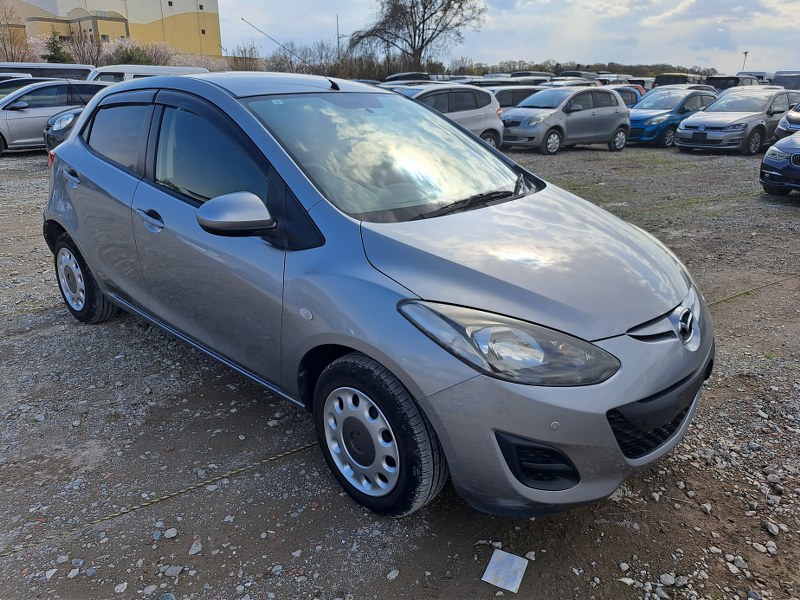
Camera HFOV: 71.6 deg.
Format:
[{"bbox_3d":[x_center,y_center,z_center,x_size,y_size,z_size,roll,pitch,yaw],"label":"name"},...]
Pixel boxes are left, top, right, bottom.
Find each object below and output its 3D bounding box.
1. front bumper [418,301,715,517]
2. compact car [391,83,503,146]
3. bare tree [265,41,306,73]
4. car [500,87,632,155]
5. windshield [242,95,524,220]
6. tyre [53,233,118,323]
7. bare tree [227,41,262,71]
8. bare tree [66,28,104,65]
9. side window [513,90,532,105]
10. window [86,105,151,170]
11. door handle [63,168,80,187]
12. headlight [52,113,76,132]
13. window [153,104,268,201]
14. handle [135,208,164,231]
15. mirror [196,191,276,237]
[{"bbox_3d":[0.797,0.257,2.041,0.500,0.560,1.680,18,27,38],"label":"front bumper"},{"bbox_3d":[0.478,-3.869,12.072,3.900,1.525,1.695,-15,26,-36],"label":"compact car"},{"bbox_3d":[-9.247,-18.602,45.492,3.440,4.870,3.440,-3,21,-10],"label":"bare tree"},{"bbox_3d":[4.111,-4.567,14.063,3.750,1.520,1.695,-12,24,-31],"label":"car"},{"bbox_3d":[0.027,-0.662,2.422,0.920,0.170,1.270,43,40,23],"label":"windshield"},{"bbox_3d":[-1.962,-0.149,3.467,0.585,0.585,0.190,18,27,37],"label":"tyre"},{"bbox_3d":[-12.368,-18.353,44.846,2.910,4.770,2.910,-4,22,-14],"label":"bare tree"},{"bbox_3d":[-20.512,-15.460,36.962,2.800,4.750,2.800,-10,23,-26],"label":"bare tree"},{"bbox_3d":[3.596,-5.811,15.958,0.750,0.440,0.070,-5,22,-16],"label":"side window"},{"bbox_3d":[-1.363,-0.816,2.676,0.630,0.320,0.070,18,11,38],"label":"window"},{"bbox_3d":[-1.724,-0.645,2.904,0.200,0.065,0.055,18,27,38],"label":"door handle"},{"bbox_3d":[-5.660,-3.007,9.371,0.320,0.290,0.320,14,24,32],"label":"headlight"},{"bbox_3d":[-0.783,-0.573,2.270,0.870,0.460,0.060,18,10,37],"label":"window"},{"bbox_3d":[-1.150,-0.363,2.523,0.220,0.050,0.050,18,27,37],"label":"handle"},{"bbox_3d":[-0.557,-0.285,1.909,0.140,0.145,0.220,18,27,37],"label":"mirror"}]

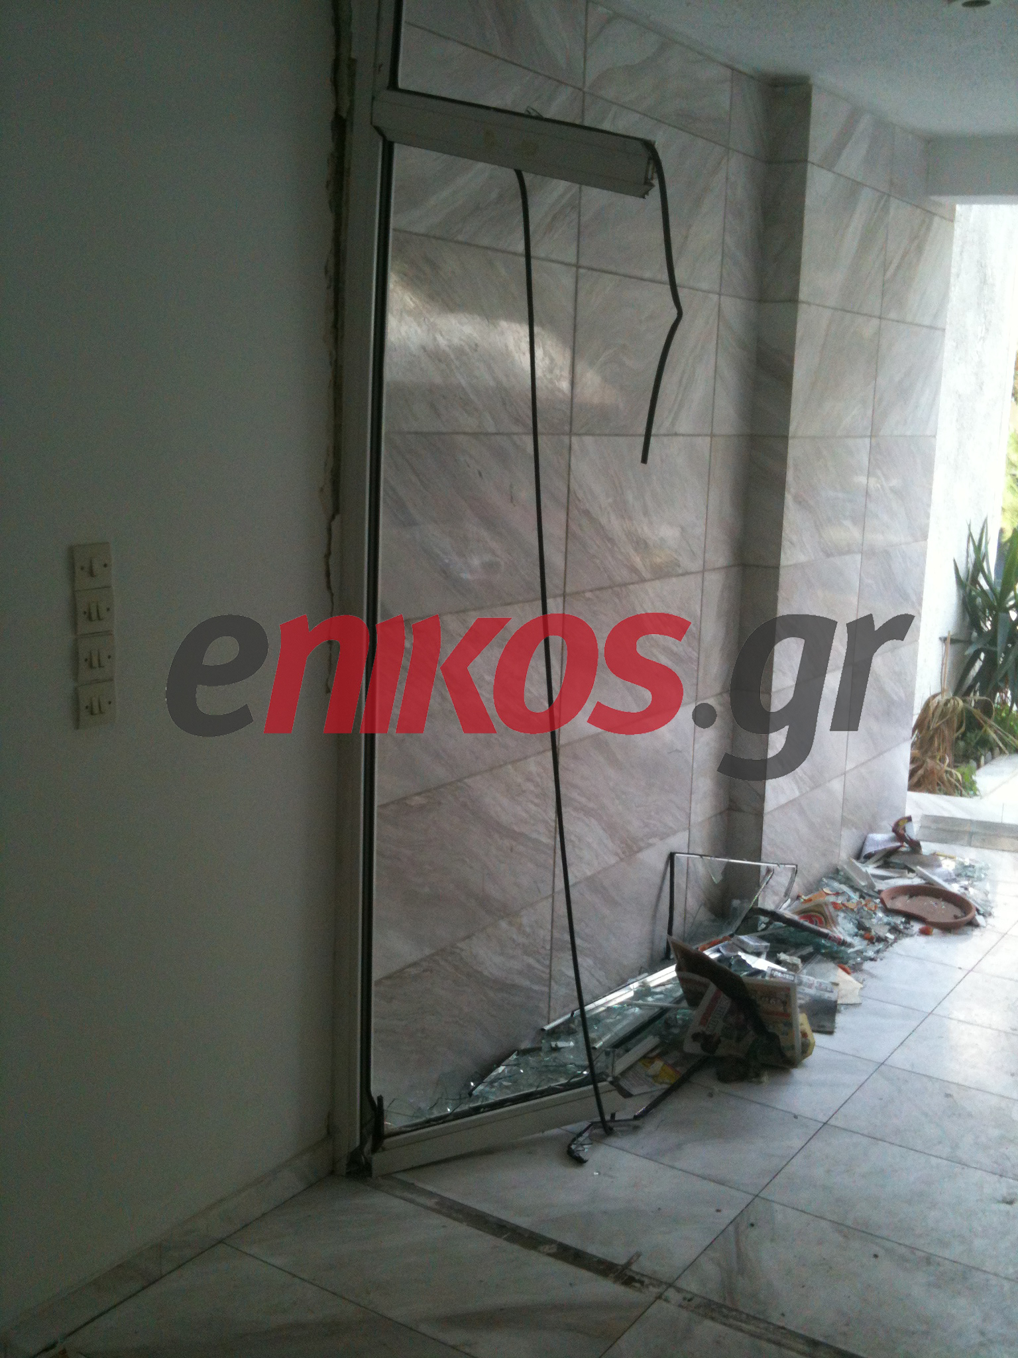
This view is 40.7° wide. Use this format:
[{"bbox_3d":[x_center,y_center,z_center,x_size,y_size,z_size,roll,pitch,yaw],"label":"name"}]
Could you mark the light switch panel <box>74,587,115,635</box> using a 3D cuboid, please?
[{"bbox_3d":[-0.716,-0.117,2.368,0.014,0.077,0.077,9,13,34],"label":"light switch panel"}]

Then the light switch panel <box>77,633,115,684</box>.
[{"bbox_3d":[-0.719,-0.033,2.384,0.014,0.077,0.077,9,13,34],"label":"light switch panel"}]

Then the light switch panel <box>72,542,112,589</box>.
[{"bbox_3d":[-0.714,-0.192,2.353,0.014,0.077,0.077,9,13,34],"label":"light switch panel"}]

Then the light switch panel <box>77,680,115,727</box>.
[{"bbox_3d":[-0.721,0.045,2.398,0.014,0.077,0.077,9,13,34],"label":"light switch panel"}]

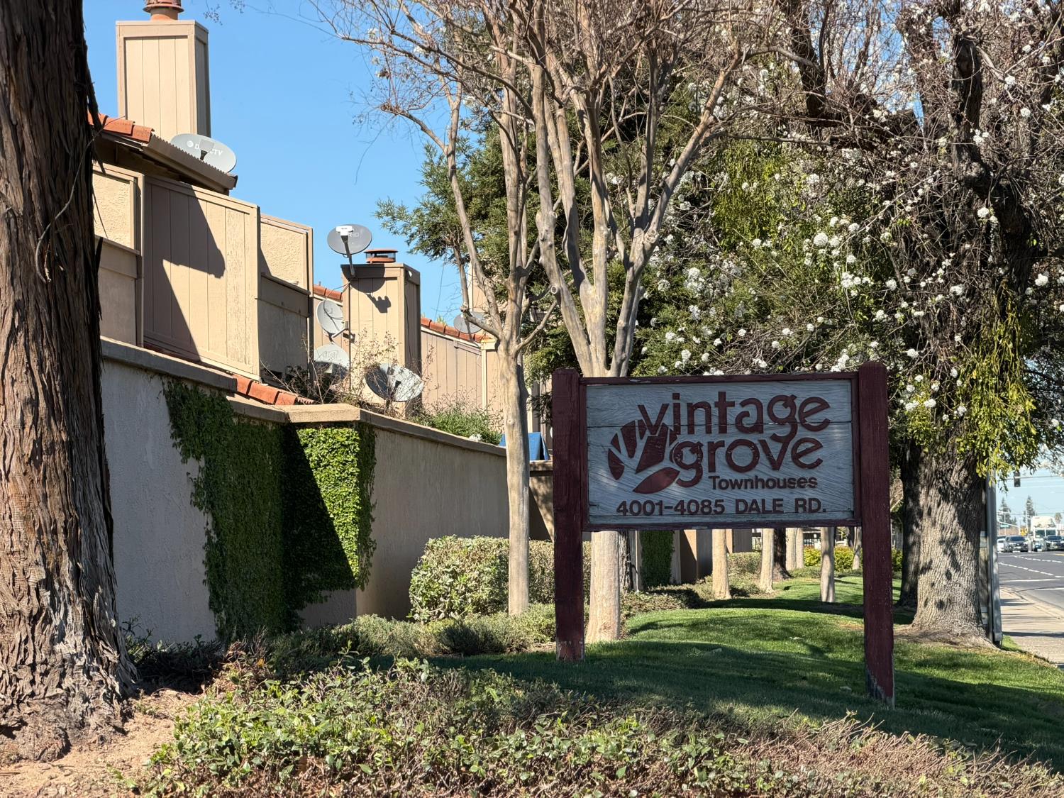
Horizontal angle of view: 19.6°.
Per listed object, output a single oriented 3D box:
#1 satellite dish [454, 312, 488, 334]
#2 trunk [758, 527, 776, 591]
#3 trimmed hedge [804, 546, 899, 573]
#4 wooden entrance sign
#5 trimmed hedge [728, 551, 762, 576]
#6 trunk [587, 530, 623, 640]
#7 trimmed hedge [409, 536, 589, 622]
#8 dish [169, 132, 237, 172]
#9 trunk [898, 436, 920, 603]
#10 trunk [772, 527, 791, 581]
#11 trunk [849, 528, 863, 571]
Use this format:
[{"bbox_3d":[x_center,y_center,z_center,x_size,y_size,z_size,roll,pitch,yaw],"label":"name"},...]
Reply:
[{"bbox_3d":[-1.073,-1.336,54.000,0.620,0.460,0.400,-2,-3,11],"label":"satellite dish"},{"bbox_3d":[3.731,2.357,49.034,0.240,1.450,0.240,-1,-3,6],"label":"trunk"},{"bbox_3d":[12.147,6.057,116.023,4.200,1.050,1.200,-1,-3,0],"label":"trimmed hedge"},{"bbox_3d":[1.076,0.772,17.300,1.890,1.910,0.155,-1,-3,6],"label":"wooden entrance sign"},{"bbox_3d":[5.053,3.875,72.000,1.150,0.620,1.100,-1,-3,6],"label":"trimmed hedge"},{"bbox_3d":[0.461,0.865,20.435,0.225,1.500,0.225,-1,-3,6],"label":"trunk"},{"bbox_3d":[-0.197,1.870,33.194,0.950,0.870,12.000,-1,-3,5],"label":"trimmed hedge"},{"bbox_3d":[-3.734,-2.797,35.000,0.800,0.550,0.450,0,-3,-17],"label":"dish"},{"bbox_3d":[5.743,1.830,46.060,0.550,2.600,0.550,-1,-3,6],"label":"trunk"},{"bbox_3d":[6.141,3.712,76.037,0.420,1.600,0.420,-1,-3,0],"label":"trunk"},{"bbox_3d":[10.938,5.018,104.040,0.330,1.750,0.330,-1,-3,0],"label":"trunk"}]

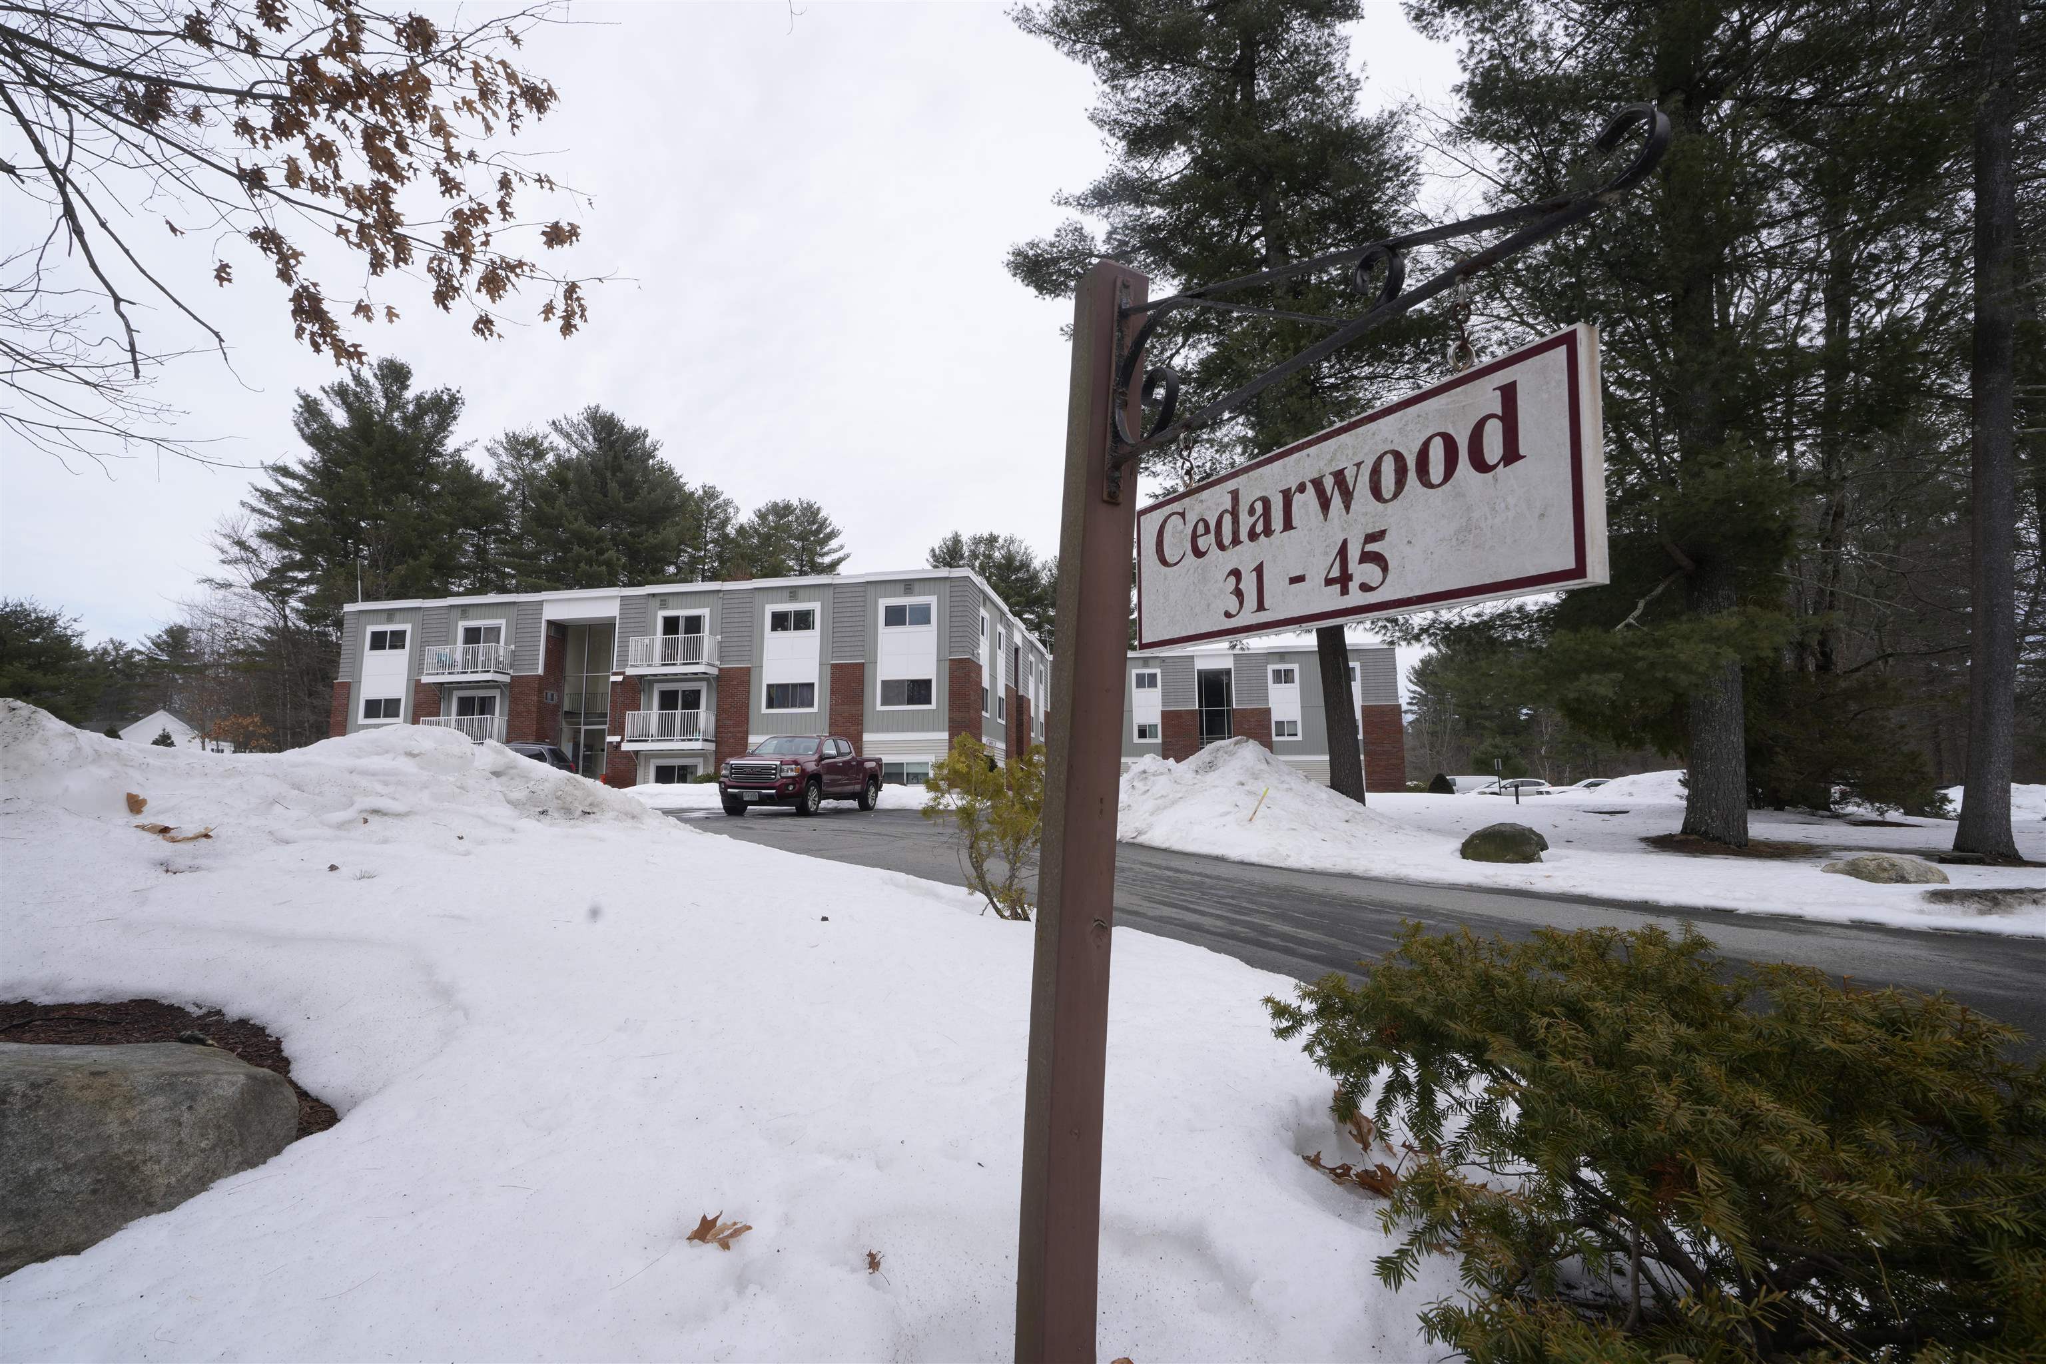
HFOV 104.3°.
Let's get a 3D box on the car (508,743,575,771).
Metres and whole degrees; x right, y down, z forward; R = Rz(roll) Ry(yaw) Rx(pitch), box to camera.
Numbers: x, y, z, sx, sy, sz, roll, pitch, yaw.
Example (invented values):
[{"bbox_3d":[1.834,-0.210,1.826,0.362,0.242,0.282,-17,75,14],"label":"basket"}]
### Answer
[{"bbox_3d":[-14.196,2.407,20.195,1.840,1.720,4.720,-5,-8,33],"label":"car"}]

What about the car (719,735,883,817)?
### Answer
[{"bbox_3d":[-5.150,2.250,19.450,1.890,1.790,5.480,-1,-7,10],"label":"car"}]

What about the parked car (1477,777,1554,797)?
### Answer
[{"bbox_3d":[32.554,7.175,52.507,4.500,1.530,1.800,-3,-7,22],"label":"parked car"}]

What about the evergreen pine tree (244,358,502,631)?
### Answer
[{"bbox_3d":[-36.672,-6.194,45.066,11.500,25.622,11.500,0,-7,0],"label":"evergreen pine tree"}]

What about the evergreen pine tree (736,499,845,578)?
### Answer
[{"bbox_3d":[-17.661,-2.938,60.783,8.200,22.756,8.200,0,-7,0],"label":"evergreen pine tree"}]

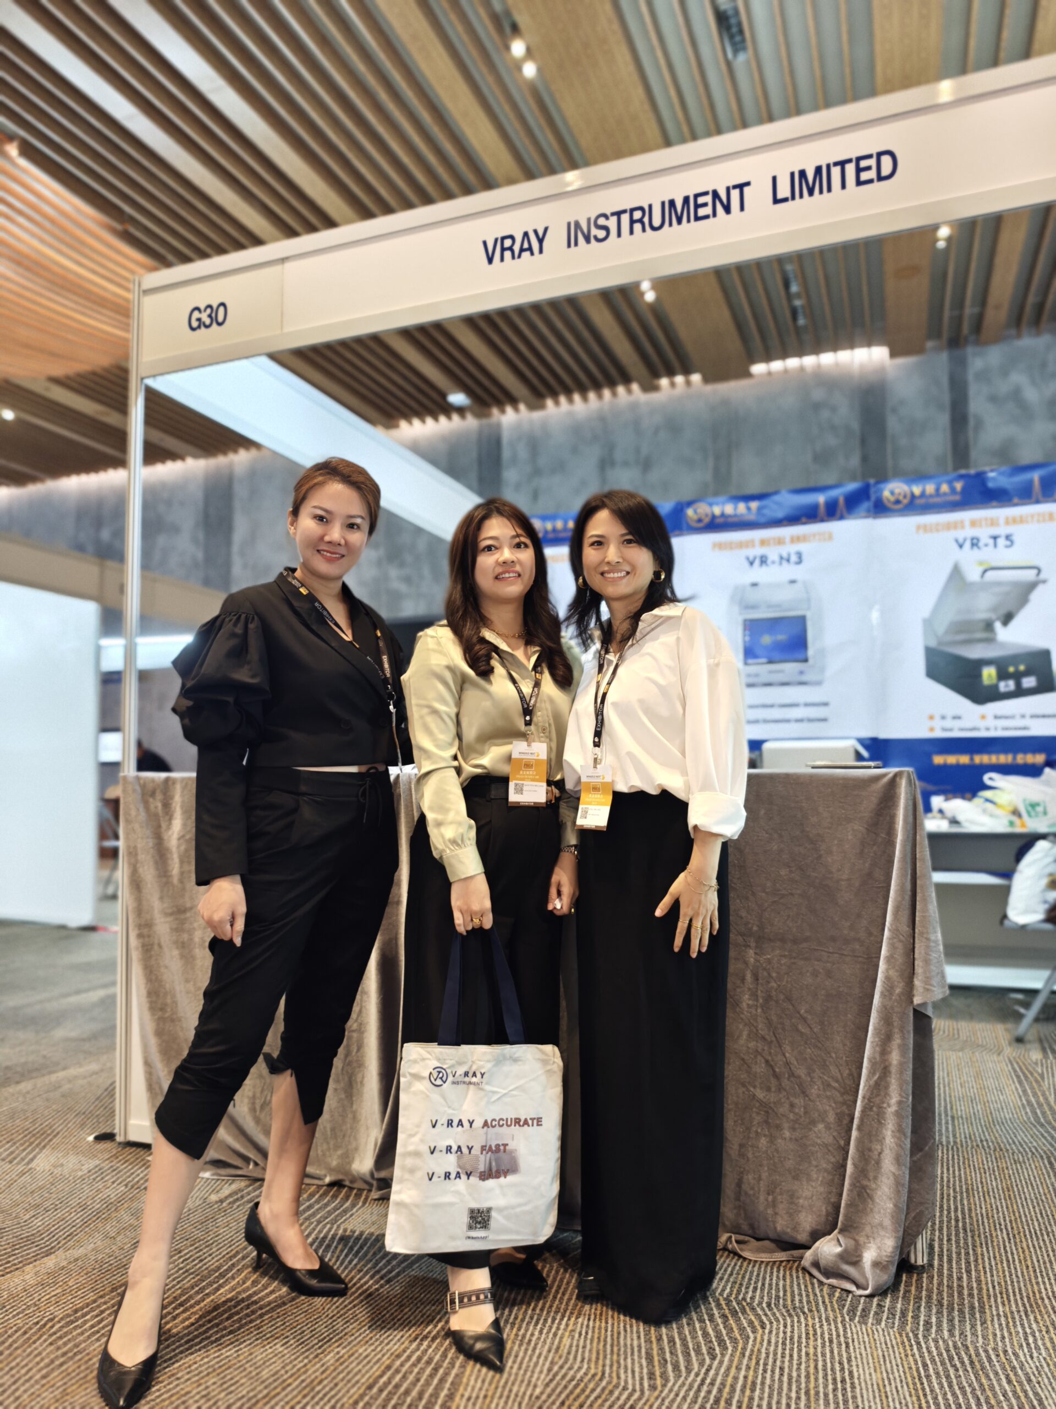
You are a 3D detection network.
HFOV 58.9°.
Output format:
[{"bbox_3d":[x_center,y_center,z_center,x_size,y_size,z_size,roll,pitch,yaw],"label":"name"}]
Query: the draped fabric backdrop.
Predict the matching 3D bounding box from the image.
[{"bbox_3d":[-0.086,0.687,2.434,2.110,1.020,0.500,-2,-5,20],"label":"draped fabric backdrop"}]

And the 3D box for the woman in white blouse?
[{"bbox_3d":[0.239,0.355,1.909,0.430,1.600,0.340,-3,-5,30],"label":"woman in white blouse"}]

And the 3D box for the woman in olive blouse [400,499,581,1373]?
[{"bbox_3d":[-0.066,0.363,1.859,0.410,1.580,0.350,2,-5,-28],"label":"woman in olive blouse"}]

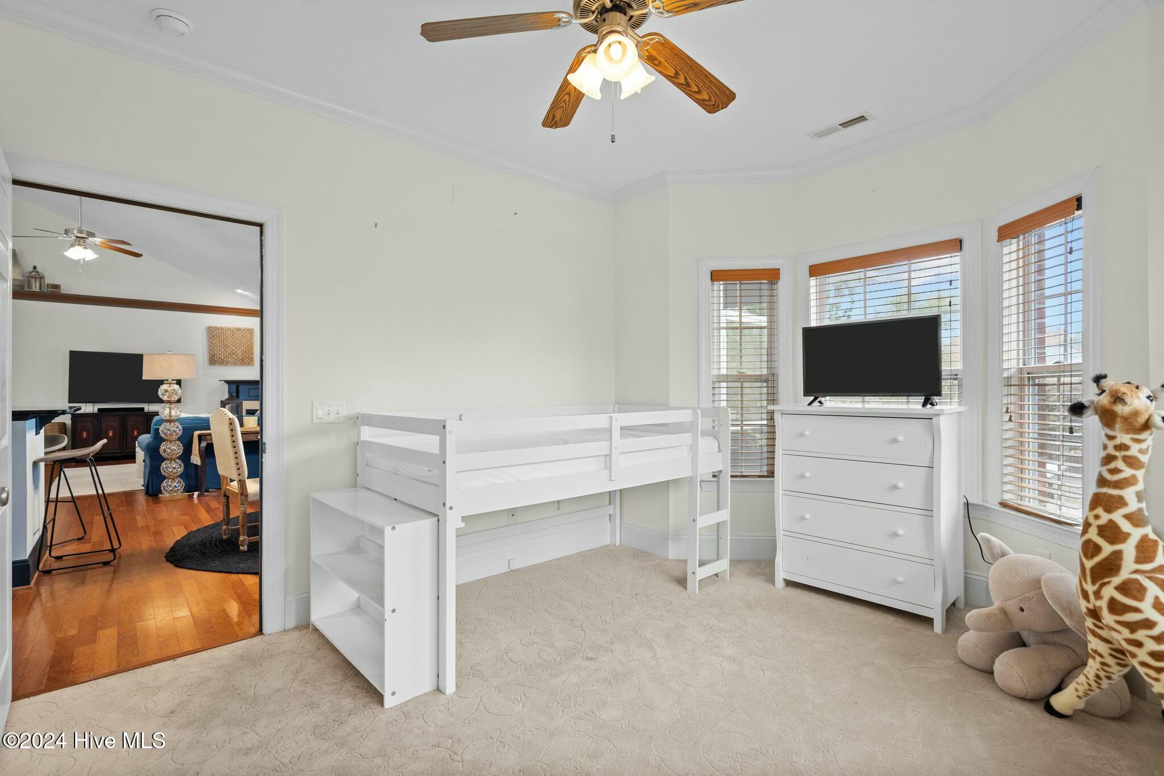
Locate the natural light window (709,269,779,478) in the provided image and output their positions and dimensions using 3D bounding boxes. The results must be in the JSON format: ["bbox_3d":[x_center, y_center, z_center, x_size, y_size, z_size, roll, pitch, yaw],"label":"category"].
[{"bbox_3d":[1.179,-0.103,3.719,0.488,1.500,0.060,0,0,3],"label":"natural light window"}]

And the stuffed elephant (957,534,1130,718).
[{"bbox_3d":[1.933,0.954,2.214,0.470,0.520,0.570,0,0,10],"label":"stuffed elephant"}]

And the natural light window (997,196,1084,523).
[{"bbox_3d":[2.239,-0.117,2.550,0.060,1.485,0.485,0,0,3],"label":"natural light window"}]

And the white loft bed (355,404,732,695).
[{"bbox_3d":[-0.124,0.679,3.075,1.970,1.094,1.080,0,-1,-42],"label":"white loft bed"}]

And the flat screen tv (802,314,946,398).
[{"bbox_3d":[1.650,-0.152,2.998,0.090,0.462,0.733,0,-1,-43],"label":"flat screen tv"}]

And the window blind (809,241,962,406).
[{"bbox_3d":[1.901,-0.108,3.306,0.080,1.510,0.885,0,-1,-42],"label":"window blind"}]

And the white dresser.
[{"bbox_3d":[1.641,0.665,3.022,0.510,1.111,0.905,0,-1,-44],"label":"white dresser"}]

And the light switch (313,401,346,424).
[{"bbox_3d":[-1.342,0.133,2.748,0.167,0.115,0.015,0,-1,-41],"label":"light switch"}]

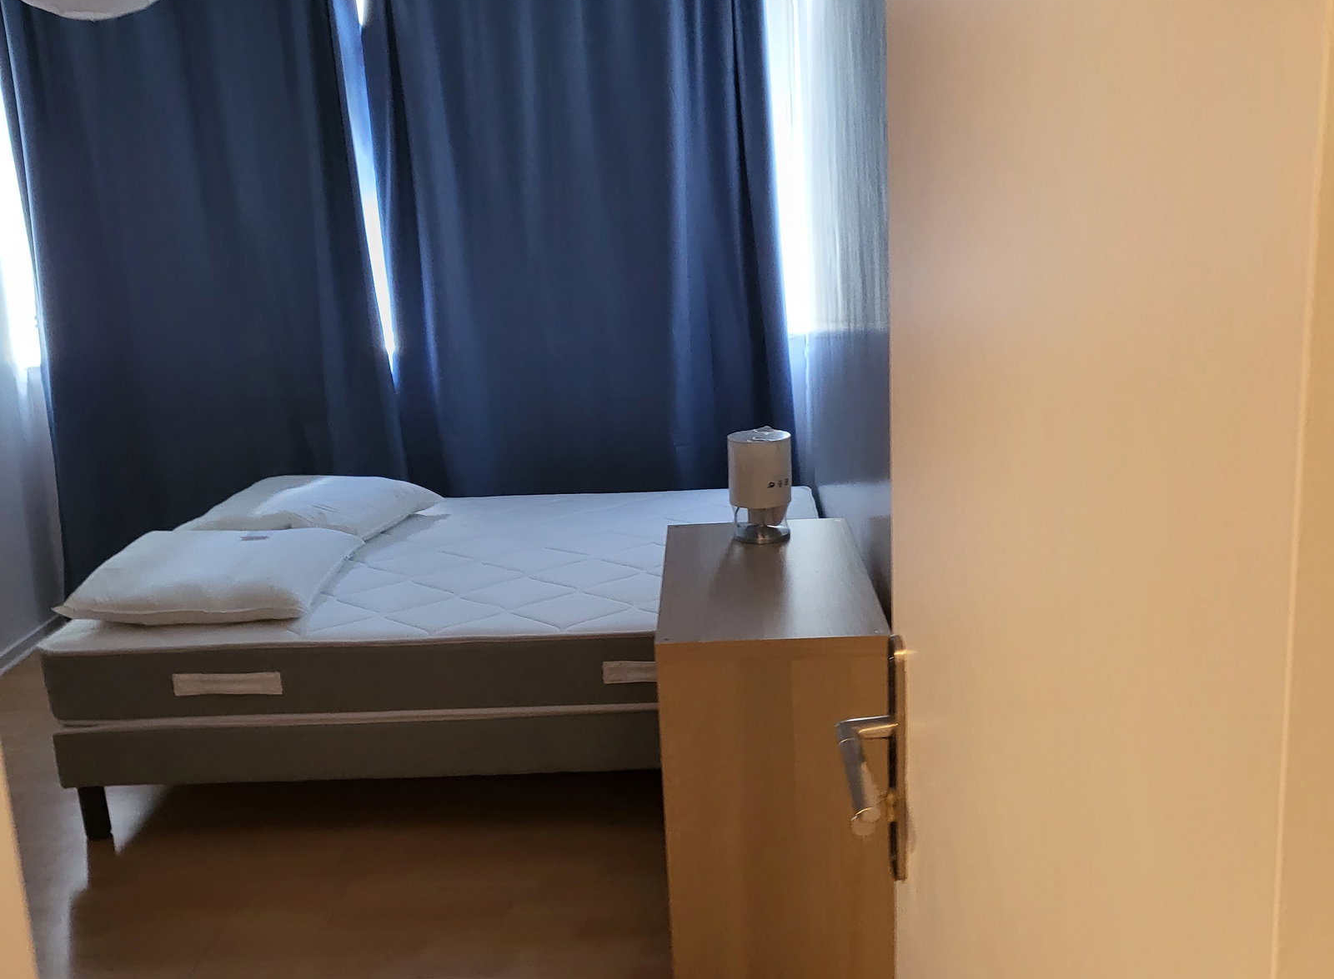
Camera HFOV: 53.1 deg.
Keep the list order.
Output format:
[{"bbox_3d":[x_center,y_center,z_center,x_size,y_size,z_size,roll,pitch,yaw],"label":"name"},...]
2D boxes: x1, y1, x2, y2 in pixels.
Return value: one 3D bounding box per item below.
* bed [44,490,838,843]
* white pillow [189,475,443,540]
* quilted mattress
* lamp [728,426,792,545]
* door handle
[{"bbox_3d":[-0.485,0.430,3.828,1.910,0.500,1.410,-2,13,3],"label":"bed"},{"bbox_3d":[-1.081,0.055,4.167,0.640,0.140,0.610,0,14,14],"label":"white pillow"},{"bbox_3d":[-0.493,0.272,3.791,1.910,0.178,1.420,-2,13,3],"label":"quilted mattress"},{"bbox_3d":[0.196,-0.011,2.802,0.127,0.232,0.127,-2,13,2],"label":"lamp"},{"bbox_3d":[0.171,0.244,1.075,0.060,0.220,0.155,-2,13,2],"label":"door handle"}]

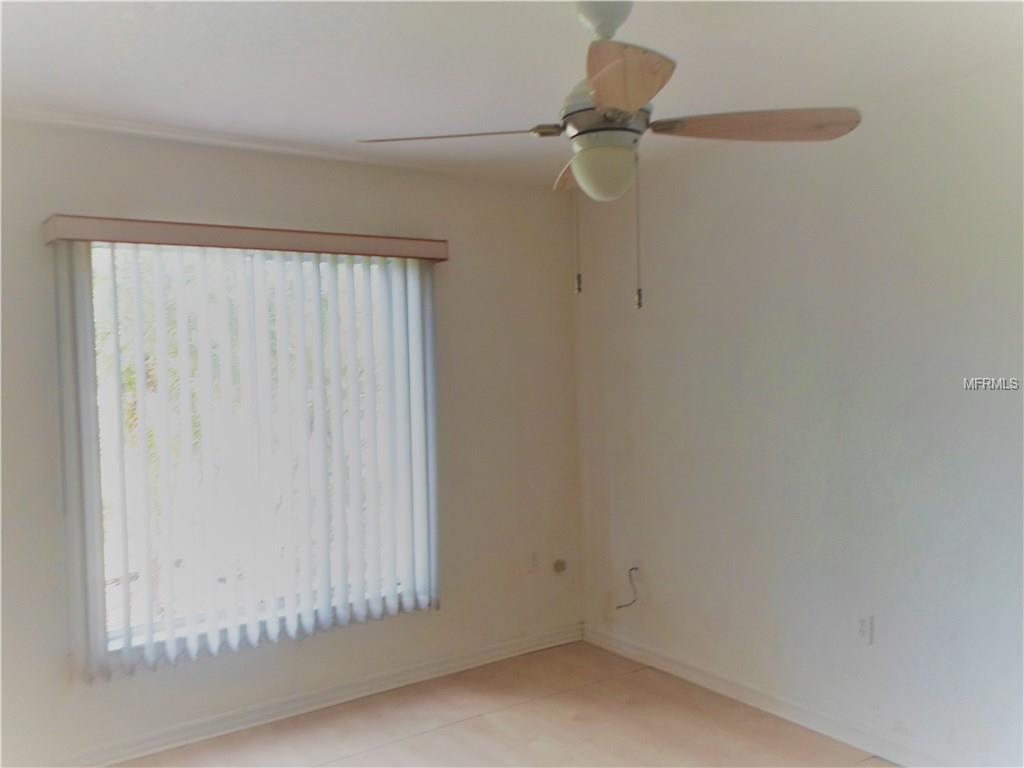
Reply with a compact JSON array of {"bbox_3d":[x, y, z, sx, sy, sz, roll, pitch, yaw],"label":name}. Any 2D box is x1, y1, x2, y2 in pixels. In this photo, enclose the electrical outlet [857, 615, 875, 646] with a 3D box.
[{"bbox_3d":[1.305,0.915,2.965,0.010,0.115,0.071,-2,1,-34],"label":"electrical outlet"}]

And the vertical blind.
[{"bbox_3d":[-1.004,0.256,3.351,1.500,1.604,0.090,-2,1,-34],"label":"vertical blind"}]

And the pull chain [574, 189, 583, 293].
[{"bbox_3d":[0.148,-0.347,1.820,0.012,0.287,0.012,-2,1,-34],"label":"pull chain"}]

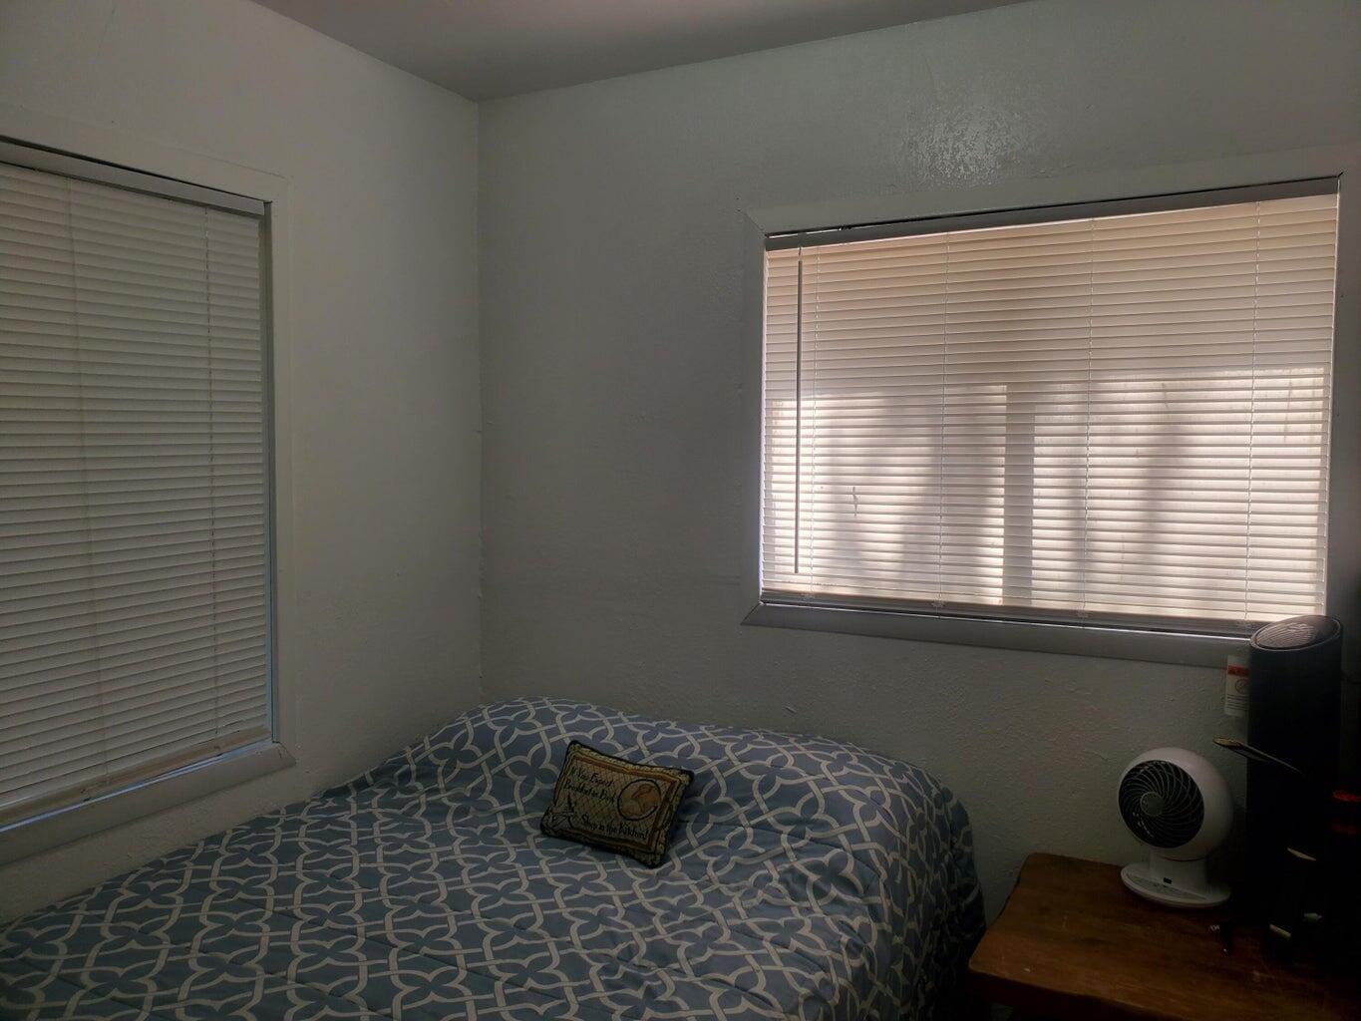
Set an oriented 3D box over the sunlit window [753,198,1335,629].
[{"bbox_3d":[0.734,-0.204,2.255,1.187,0.887,0.040,2,3,28],"label":"sunlit window"}]

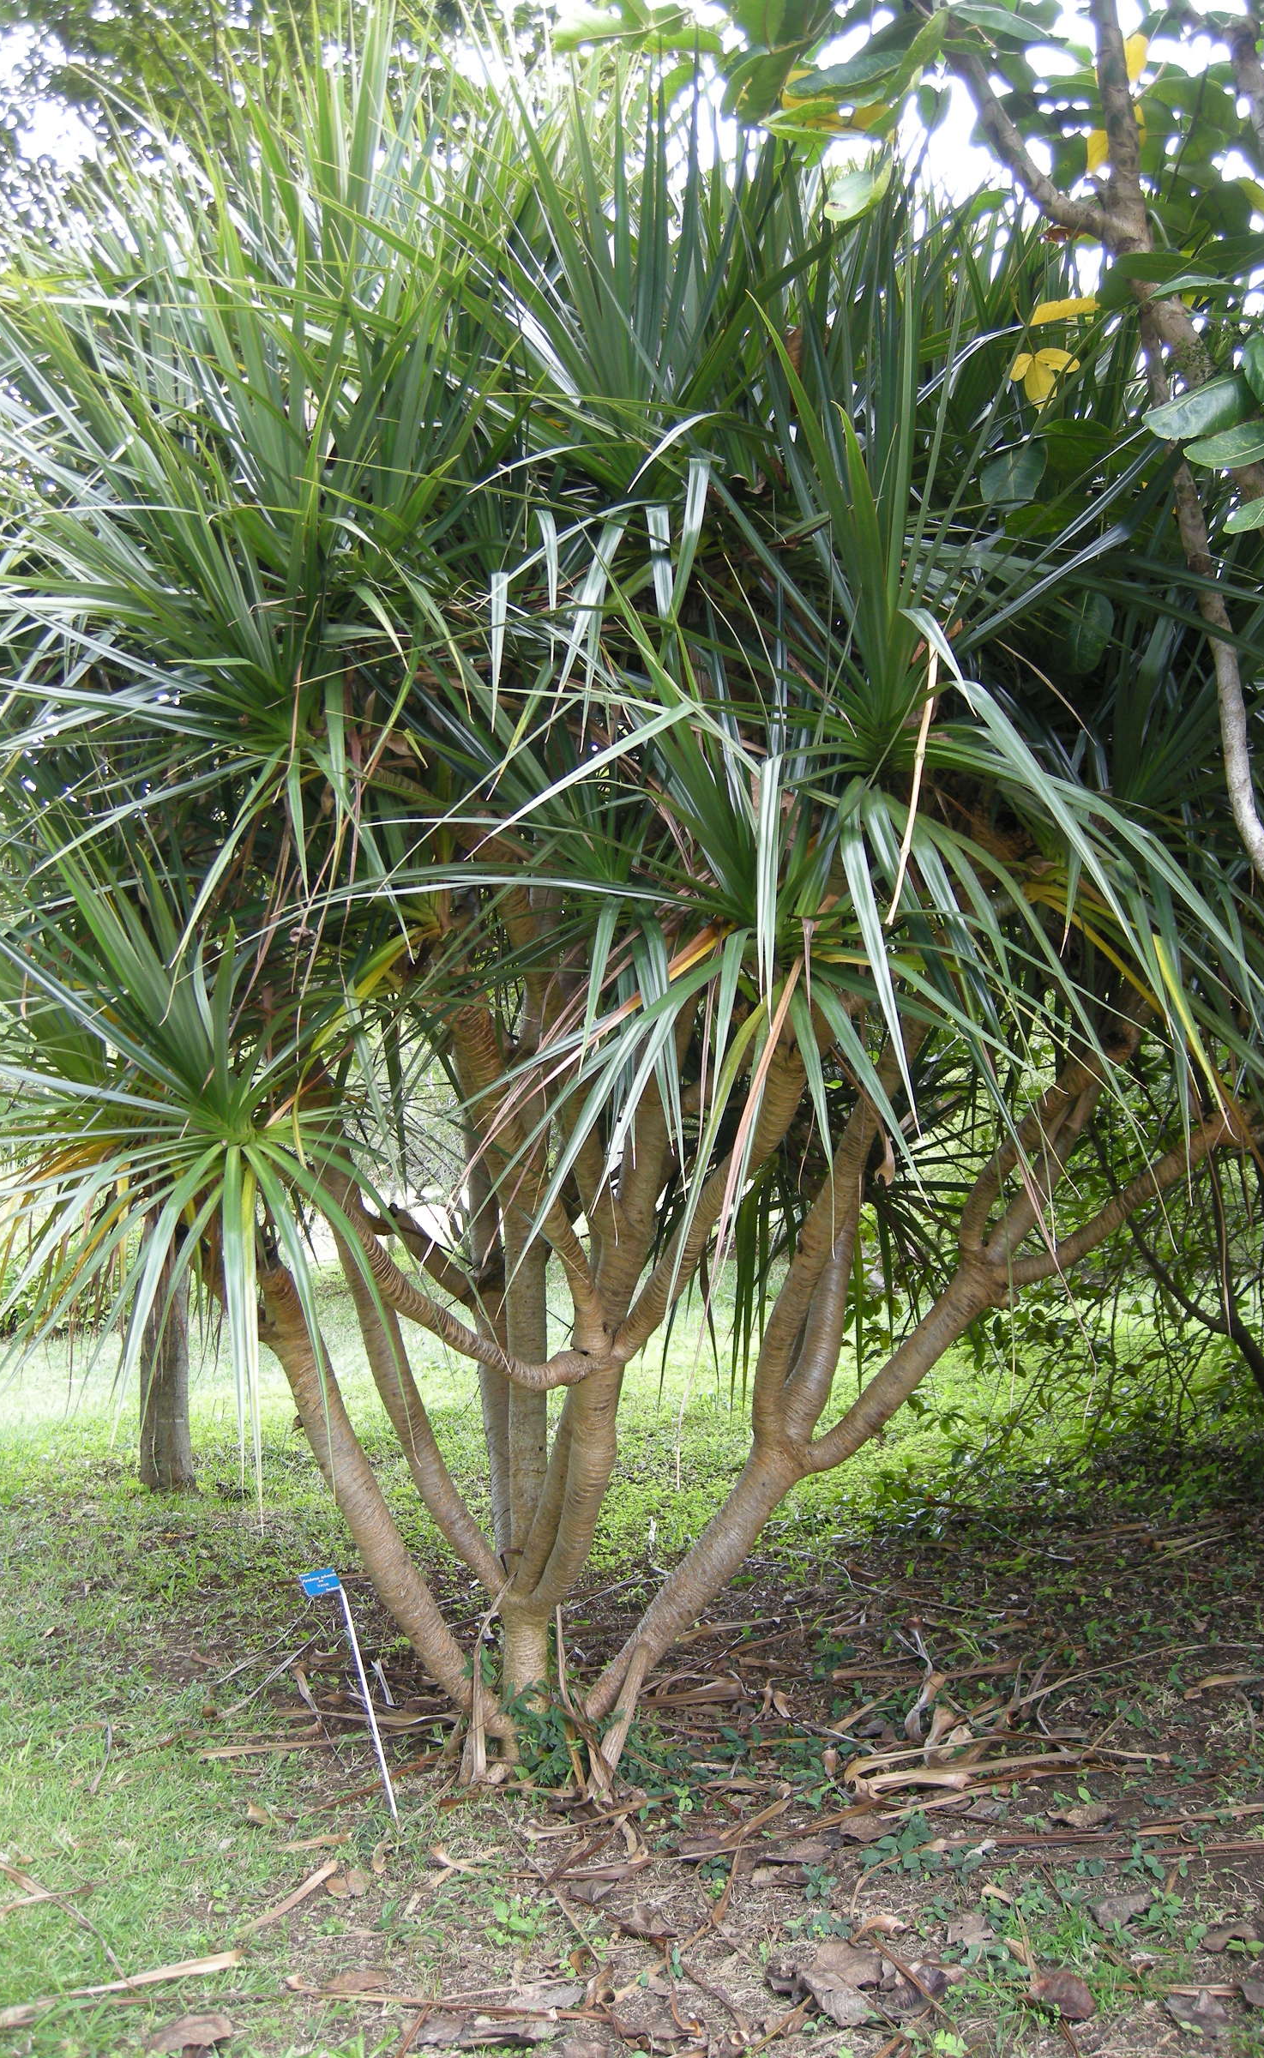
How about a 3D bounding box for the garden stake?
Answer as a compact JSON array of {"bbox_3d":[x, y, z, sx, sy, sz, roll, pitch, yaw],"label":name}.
[{"bbox_3d":[-0.629,1.470,4.600,0.088,0.572,0.040,-14,-3,-3],"label":"garden stake"}]

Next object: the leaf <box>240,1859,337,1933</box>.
[{"bbox_3d":[-0.689,1.749,4.199,0.045,0.025,0.396,-1,-3,19],"label":"leaf"}]

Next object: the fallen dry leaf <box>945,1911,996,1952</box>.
[{"bbox_3d":[0.652,1.738,4.012,0.096,0.030,0.106,0,-2,9],"label":"fallen dry leaf"}]

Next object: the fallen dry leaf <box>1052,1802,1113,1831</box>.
[{"bbox_3d":[0.990,1.727,4.568,0.131,0.040,0.090,-1,-3,12],"label":"fallen dry leaf"}]

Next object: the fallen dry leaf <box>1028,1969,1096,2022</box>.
[{"bbox_3d":[0.748,1.679,3.614,0.117,0.055,0.105,-1,-3,12],"label":"fallen dry leaf"}]

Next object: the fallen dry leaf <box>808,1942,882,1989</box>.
[{"bbox_3d":[0.393,1.729,3.842,0.134,0.035,0.104,0,-2,6],"label":"fallen dry leaf"}]

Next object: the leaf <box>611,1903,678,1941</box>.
[{"bbox_3d":[0.025,1.700,3.962,0.126,0.042,0.102,0,-2,0],"label":"leaf"}]

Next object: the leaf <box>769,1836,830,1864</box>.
[{"bbox_3d":[0.360,1.758,4.457,0.129,0.030,0.080,0,-2,5],"label":"leaf"}]

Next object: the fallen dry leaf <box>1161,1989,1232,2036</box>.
[{"bbox_3d":[0.965,1.679,3.557,0.114,0.050,0.089,-1,-3,15],"label":"fallen dry leaf"}]

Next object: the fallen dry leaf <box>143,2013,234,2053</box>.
[{"bbox_3d":[-0.741,1.681,3.484,0.147,0.040,0.068,1,-3,-12],"label":"fallen dry leaf"}]

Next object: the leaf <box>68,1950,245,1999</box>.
[{"bbox_3d":[-0.864,1.730,3.805,0.335,0.030,0.045,2,-3,-33],"label":"leaf"}]

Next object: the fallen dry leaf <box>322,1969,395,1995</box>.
[{"bbox_3d":[-0.498,1.731,3.782,0.133,0.025,0.080,0,-2,-7],"label":"fallen dry leaf"}]

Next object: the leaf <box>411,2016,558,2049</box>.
[{"bbox_3d":[-0.251,1.717,3.561,0.251,0.035,0.080,0,-2,-4],"label":"leaf"}]

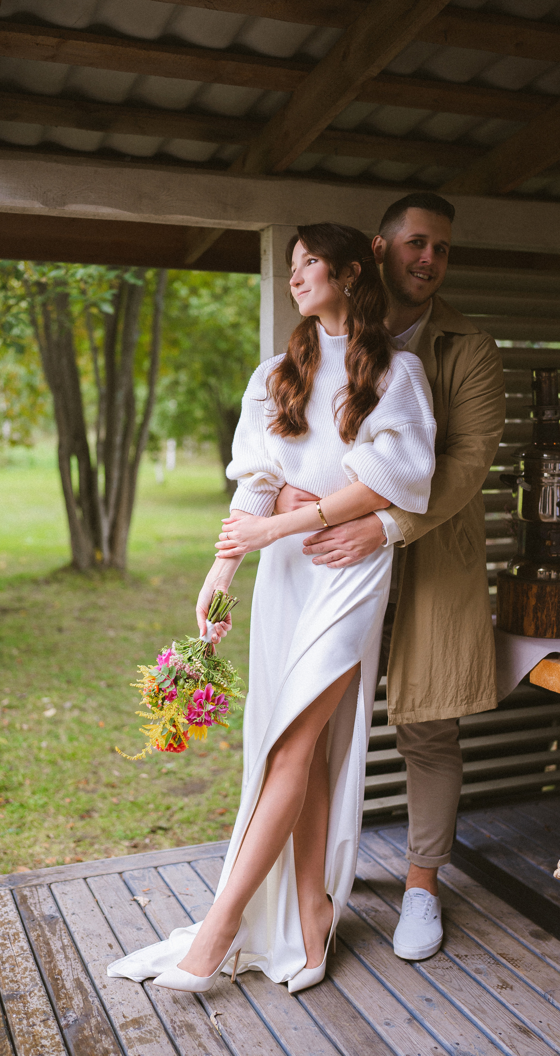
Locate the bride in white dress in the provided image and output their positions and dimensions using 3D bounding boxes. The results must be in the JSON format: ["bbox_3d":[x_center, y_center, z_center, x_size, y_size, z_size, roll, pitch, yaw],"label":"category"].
[{"bbox_3d":[-0.003,0.179,2.341,0.720,1.720,0.460,2,5,22],"label":"bride in white dress"}]

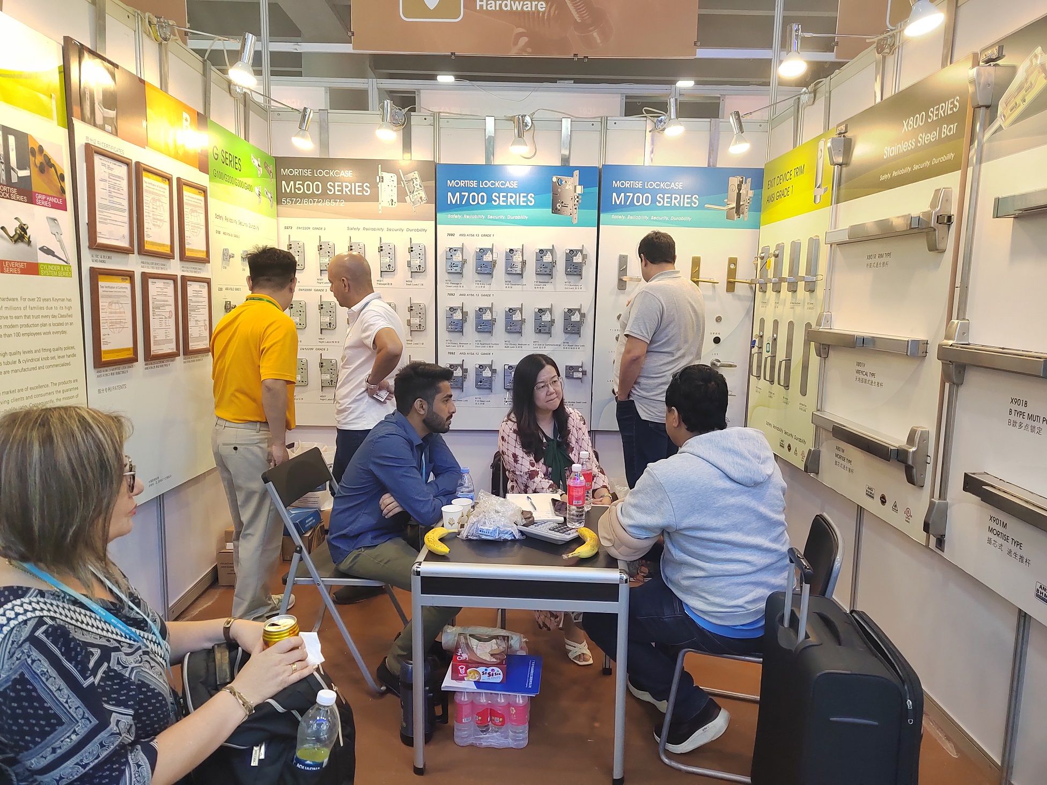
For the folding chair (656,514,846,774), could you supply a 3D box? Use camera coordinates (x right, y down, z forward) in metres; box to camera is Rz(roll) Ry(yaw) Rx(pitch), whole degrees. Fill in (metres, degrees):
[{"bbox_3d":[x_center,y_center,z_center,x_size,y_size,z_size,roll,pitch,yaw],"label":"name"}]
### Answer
[{"bbox_3d":[0.726,0.765,2.298,0.510,0.790,0.500,3,8,13],"label":"folding chair"}]

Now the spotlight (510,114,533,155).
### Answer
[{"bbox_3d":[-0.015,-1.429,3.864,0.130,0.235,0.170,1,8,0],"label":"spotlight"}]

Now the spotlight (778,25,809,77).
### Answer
[{"bbox_3d":[1.041,-1.319,2.686,0.107,0.185,0.107,-5,1,45],"label":"spotlight"}]

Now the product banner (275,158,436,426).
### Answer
[{"bbox_3d":[-1.031,-0.589,4.268,0.960,1.610,0.030,1,8,0],"label":"product banner"}]

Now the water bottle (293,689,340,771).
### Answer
[{"bbox_3d":[-0.344,0.592,1.130,0.066,0.225,0.066,14,0,-12],"label":"water bottle"}]

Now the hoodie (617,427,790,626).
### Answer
[{"bbox_3d":[0.571,0.409,2.255,0.460,0.610,0.530,7,10,37],"label":"hoodie"}]

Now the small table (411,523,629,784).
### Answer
[{"bbox_3d":[0.002,0.798,2.374,0.642,0.675,0.632,1,8,2],"label":"small table"}]

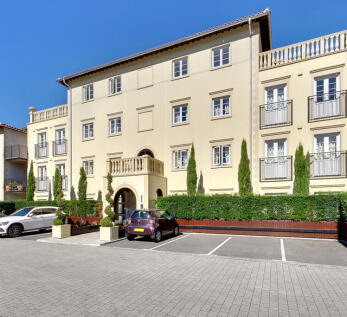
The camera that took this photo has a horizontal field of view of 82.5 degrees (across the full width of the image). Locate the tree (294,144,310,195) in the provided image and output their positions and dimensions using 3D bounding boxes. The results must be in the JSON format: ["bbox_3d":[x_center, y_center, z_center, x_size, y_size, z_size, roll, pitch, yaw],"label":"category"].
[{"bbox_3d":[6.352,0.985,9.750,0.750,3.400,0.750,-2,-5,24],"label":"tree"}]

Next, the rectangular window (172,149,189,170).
[{"bbox_3d":[0.461,0.101,13.276,1.140,1.254,0.150,-2,-5,22],"label":"rectangular window"}]

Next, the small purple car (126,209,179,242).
[{"bbox_3d":[-1.025,3.306,10.150,1.680,1.500,2.980,-2,-6,25],"label":"small purple car"}]

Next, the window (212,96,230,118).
[{"bbox_3d":[2.933,-3.117,12.100,1.120,1.350,0.180,-2,-5,24],"label":"window"}]

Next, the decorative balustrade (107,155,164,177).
[{"bbox_3d":[-2.553,0.494,13.436,3.139,1.171,1.950,-2,-5,22],"label":"decorative balustrade"}]

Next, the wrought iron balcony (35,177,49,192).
[{"bbox_3d":[-12.552,2.482,18.900,1.600,1.300,0.280,-2,-5,24],"label":"wrought iron balcony"}]

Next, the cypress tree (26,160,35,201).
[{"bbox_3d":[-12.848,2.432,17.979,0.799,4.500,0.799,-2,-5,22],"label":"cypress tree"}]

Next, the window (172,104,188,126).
[{"bbox_3d":[0.501,-3.120,14.106,1.183,1.375,0.150,-2,-6,21],"label":"window"}]

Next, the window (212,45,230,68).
[{"bbox_3d":[3.150,-6.704,13.077,1.185,1.387,0.150,-2,-6,21],"label":"window"}]

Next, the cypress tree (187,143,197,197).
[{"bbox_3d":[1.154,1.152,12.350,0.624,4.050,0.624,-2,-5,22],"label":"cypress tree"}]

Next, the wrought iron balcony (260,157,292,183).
[{"bbox_3d":[5.592,0.597,10.750,1.530,1.280,0.280,-2,-5,24],"label":"wrought iron balcony"}]

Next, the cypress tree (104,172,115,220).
[{"bbox_3d":[-3.145,1.984,9.700,0.550,2.400,0.550,-2,-5,24],"label":"cypress tree"}]

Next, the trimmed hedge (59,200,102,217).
[{"bbox_3d":[-7.083,3.826,15.000,4.700,1.300,0.900,-2,-5,24],"label":"trimmed hedge"}]

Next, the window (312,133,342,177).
[{"bbox_3d":[7.964,-0.181,10.260,1.208,2.150,0.150,-2,-5,22],"label":"window"}]

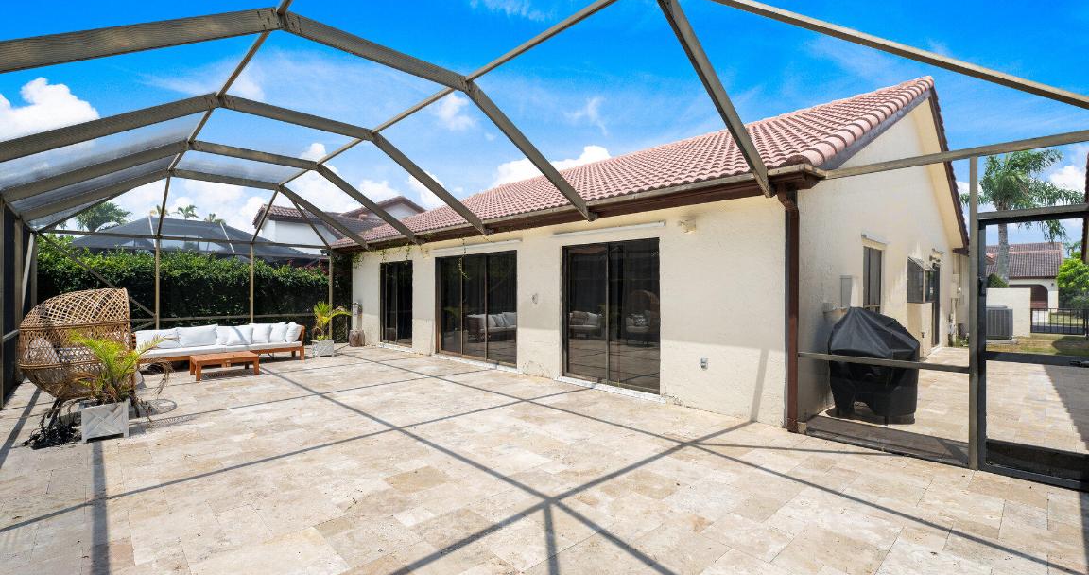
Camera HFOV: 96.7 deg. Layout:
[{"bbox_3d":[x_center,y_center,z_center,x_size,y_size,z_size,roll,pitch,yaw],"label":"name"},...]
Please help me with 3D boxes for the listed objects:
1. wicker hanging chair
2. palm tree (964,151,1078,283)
[{"bbox_3d":[-5.174,0.743,5.398,0.990,1.480,1.000,0,0,-43],"label":"wicker hanging chair"},{"bbox_3d":[21.503,-2.339,22.012,4.200,7.950,4.100,0,0,-43],"label":"palm tree"}]

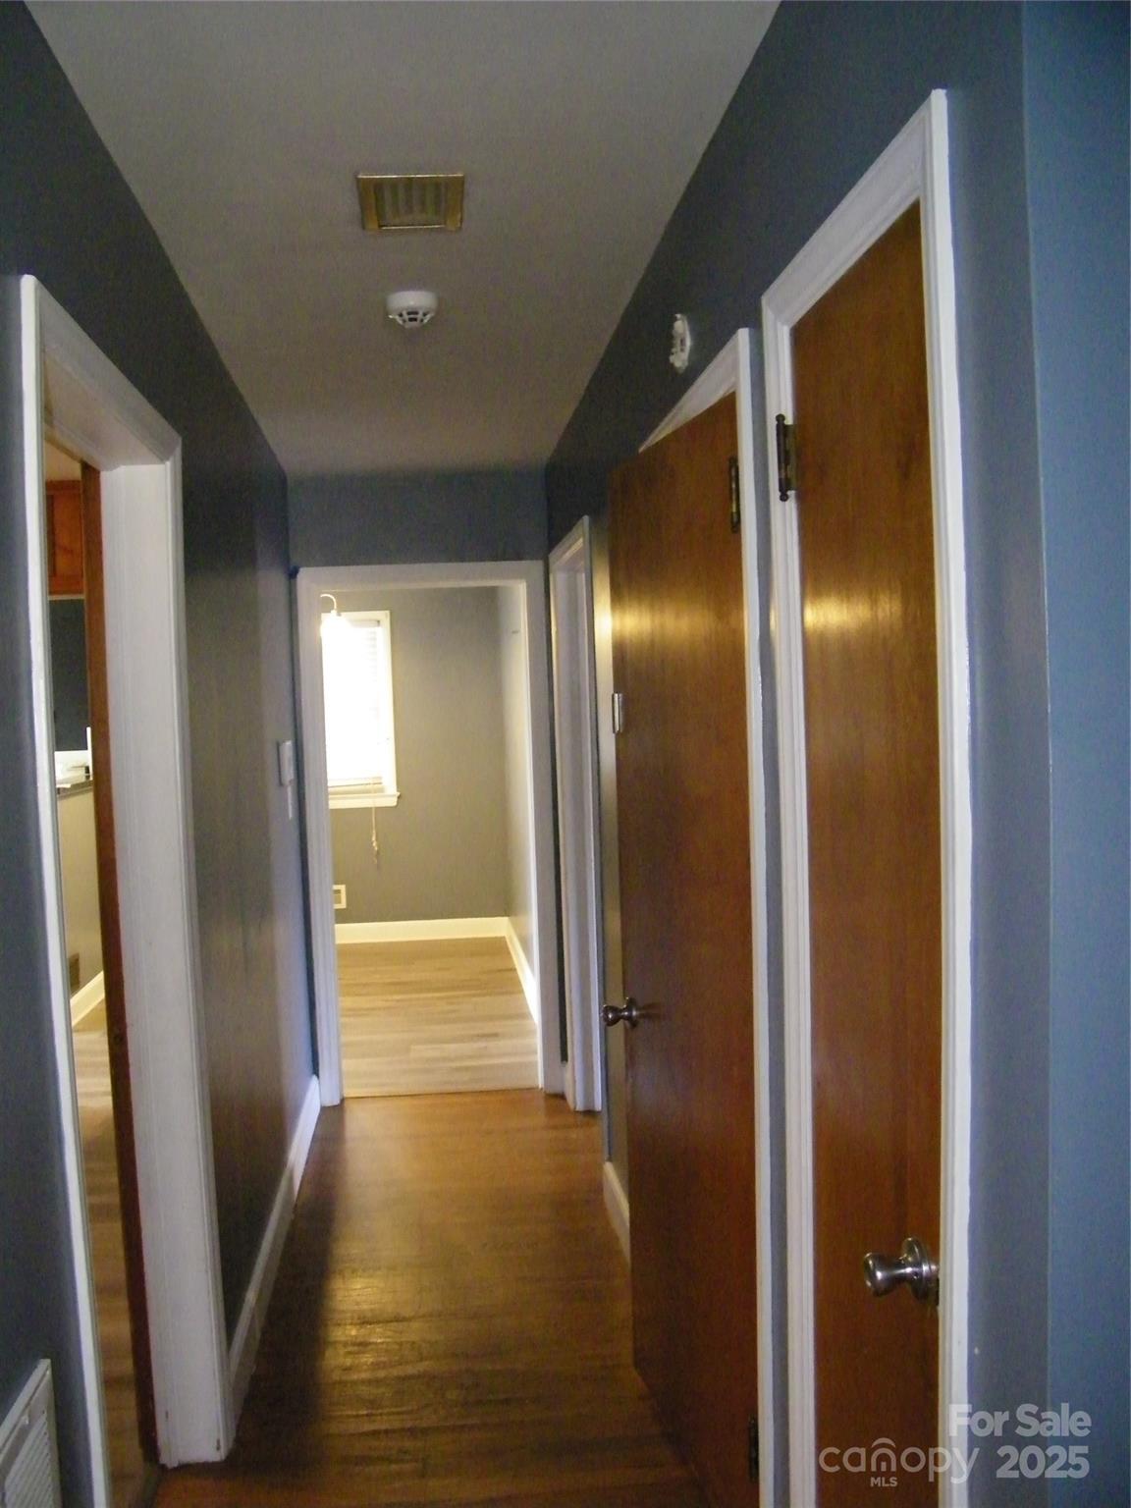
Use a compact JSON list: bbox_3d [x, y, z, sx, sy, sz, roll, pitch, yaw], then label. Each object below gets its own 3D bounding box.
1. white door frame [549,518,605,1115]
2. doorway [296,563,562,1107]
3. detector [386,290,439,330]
[{"bbox_3d":[0.096,0.317,4.128,0.130,2.090,1.050,-2,2,-7],"label":"white door frame"},{"bbox_3d":[-0.531,0.311,4.809,0.945,2.090,0.130,-2,2,-7],"label":"doorway"},{"bbox_3d":[-0.346,-1.002,2.772,0.116,0.056,0.116,-2,2,-7],"label":"detector"}]

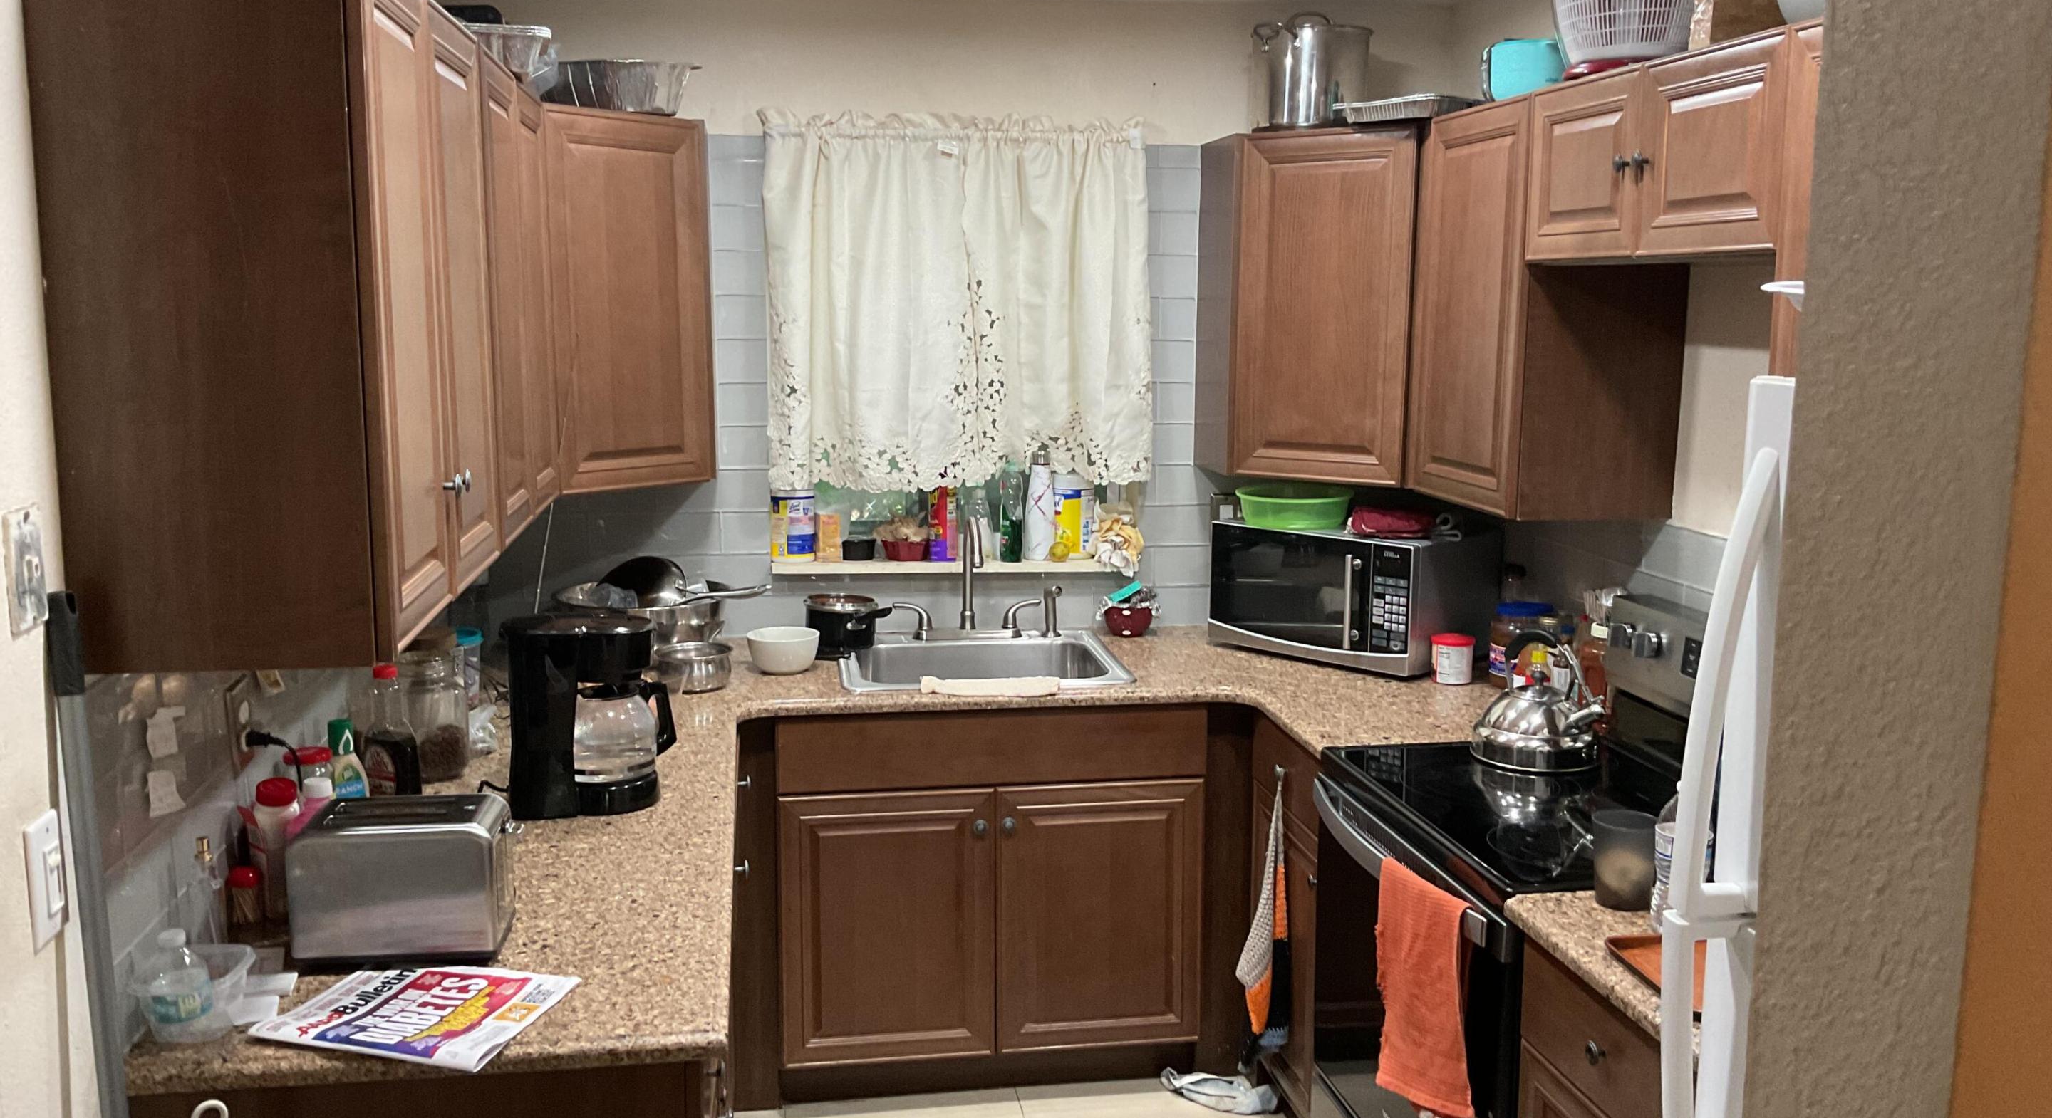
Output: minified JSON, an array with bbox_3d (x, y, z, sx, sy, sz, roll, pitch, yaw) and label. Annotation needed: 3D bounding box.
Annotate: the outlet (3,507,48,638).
[{"bbox_3d":[-0.935,0.012,1.606,0.012,0.115,0.077,-1,9,-9],"label":"outlet"}]

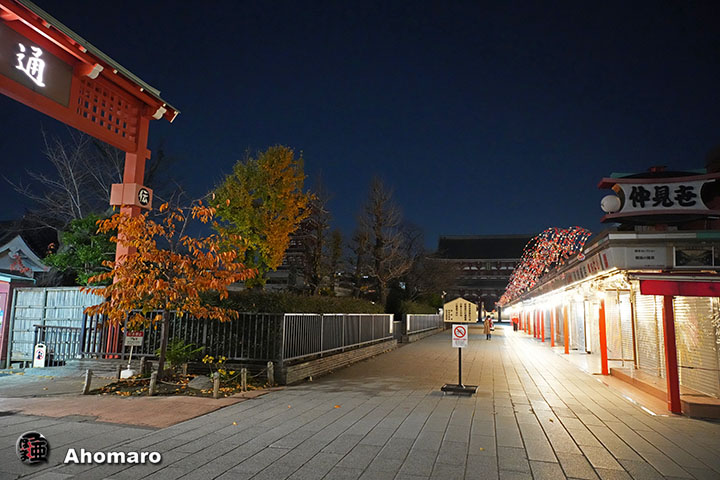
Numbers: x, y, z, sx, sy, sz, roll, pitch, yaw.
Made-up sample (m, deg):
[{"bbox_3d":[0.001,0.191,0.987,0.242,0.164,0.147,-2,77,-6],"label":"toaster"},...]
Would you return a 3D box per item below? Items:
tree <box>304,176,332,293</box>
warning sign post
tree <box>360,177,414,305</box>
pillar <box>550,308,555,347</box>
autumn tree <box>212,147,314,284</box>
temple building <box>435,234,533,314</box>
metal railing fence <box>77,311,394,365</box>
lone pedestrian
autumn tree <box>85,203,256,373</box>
[{"bbox_3d":[-3.363,1.108,37.364,2.400,12.158,2.400,2,-9,-5],"label":"tree"},{"bbox_3d":[2.135,2.229,10.311,0.760,1.950,0.500,-1,-9,15],"label":"warning sign post"},{"bbox_3d":[1.469,0.995,27.718,3.200,9.634,3.100,1,-9,3],"label":"tree"},{"bbox_3d":[10.479,4.704,26.151,0.150,2.150,0.150,-1,-9,15],"label":"pillar"},{"bbox_3d":[-5.741,0.015,27.702,5.600,11.311,5.400,3,-9,-12],"label":"autumn tree"},{"bbox_3d":[31.505,9.078,116.843,29.000,21.700,16.500,-1,-9,15],"label":"temple building"},{"bbox_3d":[-2.331,3.284,17.924,4.930,1.110,14.470,-1,-9,15],"label":"metal railing fence"},{"bbox_3d":[8.402,5.742,31.456,0.500,1.630,0.500,-3,-9,23],"label":"lone pedestrian"},{"bbox_3d":[-4.339,1.095,10.930,3.800,4.149,3.600,4,-9,-21],"label":"autumn tree"}]

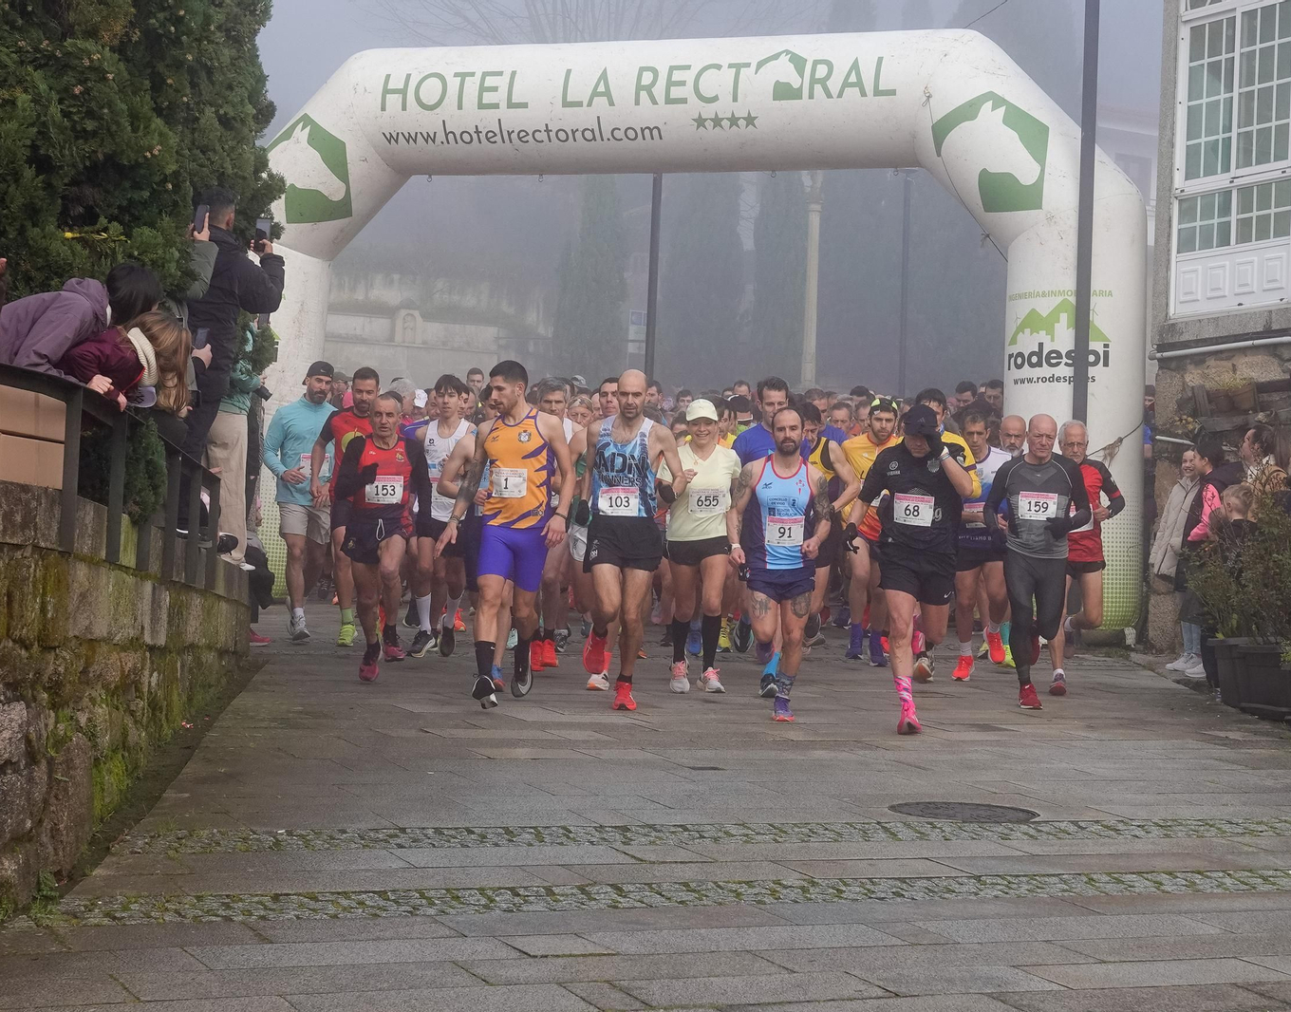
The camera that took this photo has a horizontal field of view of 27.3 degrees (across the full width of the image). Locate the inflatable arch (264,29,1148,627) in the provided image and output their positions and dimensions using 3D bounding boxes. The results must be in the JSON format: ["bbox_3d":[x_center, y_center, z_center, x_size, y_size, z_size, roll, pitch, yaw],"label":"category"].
[{"bbox_3d":[0.110,-1.310,19.700,7.200,4.380,1.050,2,-3,15],"label":"inflatable arch"}]

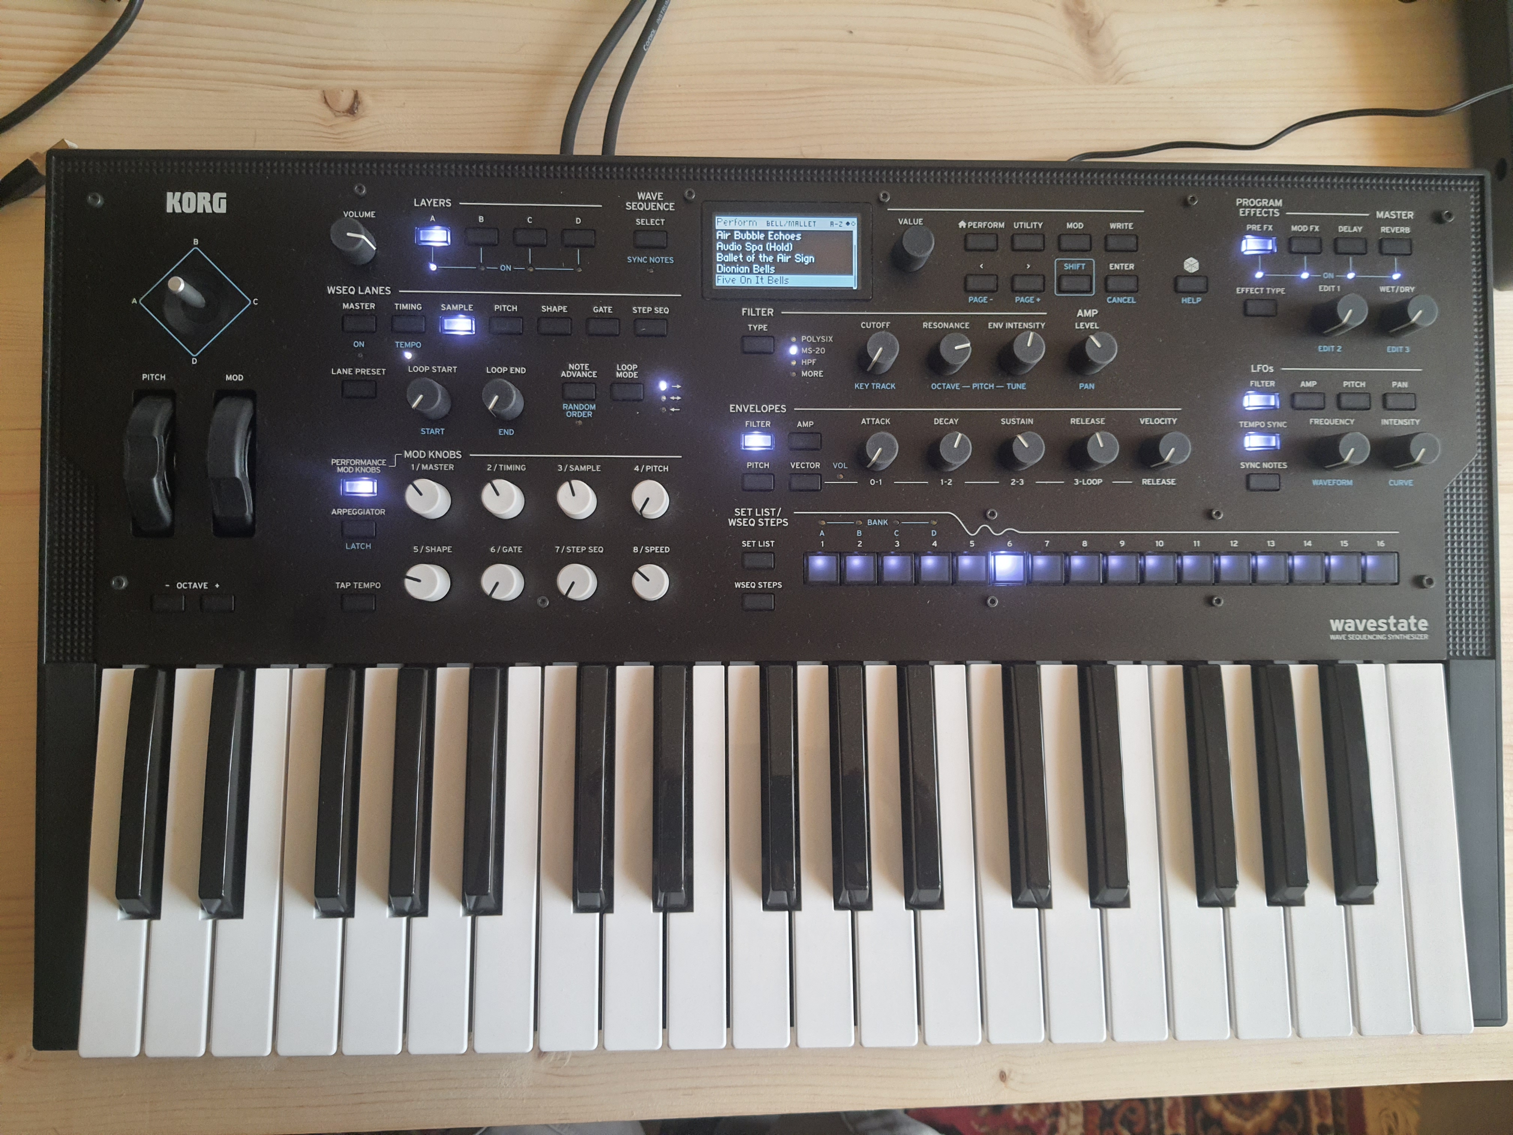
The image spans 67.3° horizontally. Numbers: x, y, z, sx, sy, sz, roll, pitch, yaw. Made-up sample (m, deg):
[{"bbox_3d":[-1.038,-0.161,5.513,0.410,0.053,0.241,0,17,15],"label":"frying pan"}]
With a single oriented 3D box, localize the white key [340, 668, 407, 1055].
[{"bbox_3d":[-0.140,0.108,0.430,0.022,0.017,0.141,0,82,-2],"label":"white key"}]

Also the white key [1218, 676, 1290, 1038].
[{"bbox_3d":[0.189,0.108,0.443,0.022,0.019,0.141,0,82,-2],"label":"white key"}]

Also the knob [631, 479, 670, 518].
[{"bbox_3d":[-0.040,-0.026,0.425,0.014,0.015,0.014,0,88,-2],"label":"knob"}]

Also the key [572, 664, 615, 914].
[{"bbox_3d":[-0.061,0.081,0.425,0.013,0.013,0.091,0,81,-2],"label":"key"}]

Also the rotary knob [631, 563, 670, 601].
[{"bbox_3d":[-0.040,0.006,0.426,0.014,0.016,0.014,0,87,-2],"label":"rotary knob"}]

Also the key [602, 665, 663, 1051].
[{"bbox_3d":[-0.046,0.109,0.434,0.022,0.015,0.141,0,82,-2],"label":"key"}]

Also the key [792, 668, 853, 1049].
[{"bbox_3d":[0.025,0.108,0.436,0.022,0.017,0.140,0,82,-2],"label":"key"}]

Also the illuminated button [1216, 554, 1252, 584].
[{"bbox_3d":[0.185,0.001,0.441,0.013,0.004,0.012,0,87,-2],"label":"illuminated button"}]

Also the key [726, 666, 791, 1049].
[{"bbox_3d":[0.001,0.109,0.436,0.022,0.015,0.141,0,82,-2],"label":"key"}]

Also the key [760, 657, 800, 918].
[{"bbox_3d":[0.010,0.081,0.428,0.013,0.013,0.091,0,81,-2],"label":"key"}]

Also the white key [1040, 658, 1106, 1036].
[{"bbox_3d":[0.119,0.107,0.440,0.022,0.017,0.142,0,81,-2],"label":"white key"}]

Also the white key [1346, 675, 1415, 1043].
[{"bbox_3d":[0.237,0.108,0.445,0.022,0.015,0.141,0,82,-2],"label":"white key"}]

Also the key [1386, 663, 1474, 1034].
[{"bbox_3d":[0.260,0.107,0.446,0.022,0.017,0.142,0,81,-2],"label":"key"}]

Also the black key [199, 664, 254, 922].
[{"bbox_3d":[-0.197,0.083,0.420,0.012,0.013,0.090,0,82,-2],"label":"black key"}]

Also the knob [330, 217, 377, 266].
[{"bbox_3d":[-0.151,-0.122,0.428,0.013,0.017,0.013,0,88,-2],"label":"knob"}]

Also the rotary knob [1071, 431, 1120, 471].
[{"bbox_3d":[0.129,-0.044,0.431,0.014,0.015,0.014,0,87,-2],"label":"rotary knob"}]

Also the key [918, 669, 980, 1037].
[{"bbox_3d":[0.071,0.108,0.439,0.022,0.019,0.141,0,82,-2],"label":"key"}]

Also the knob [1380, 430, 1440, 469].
[{"bbox_3d":[0.257,-0.046,0.441,0.013,0.017,0.013,0,88,-2],"label":"knob"}]

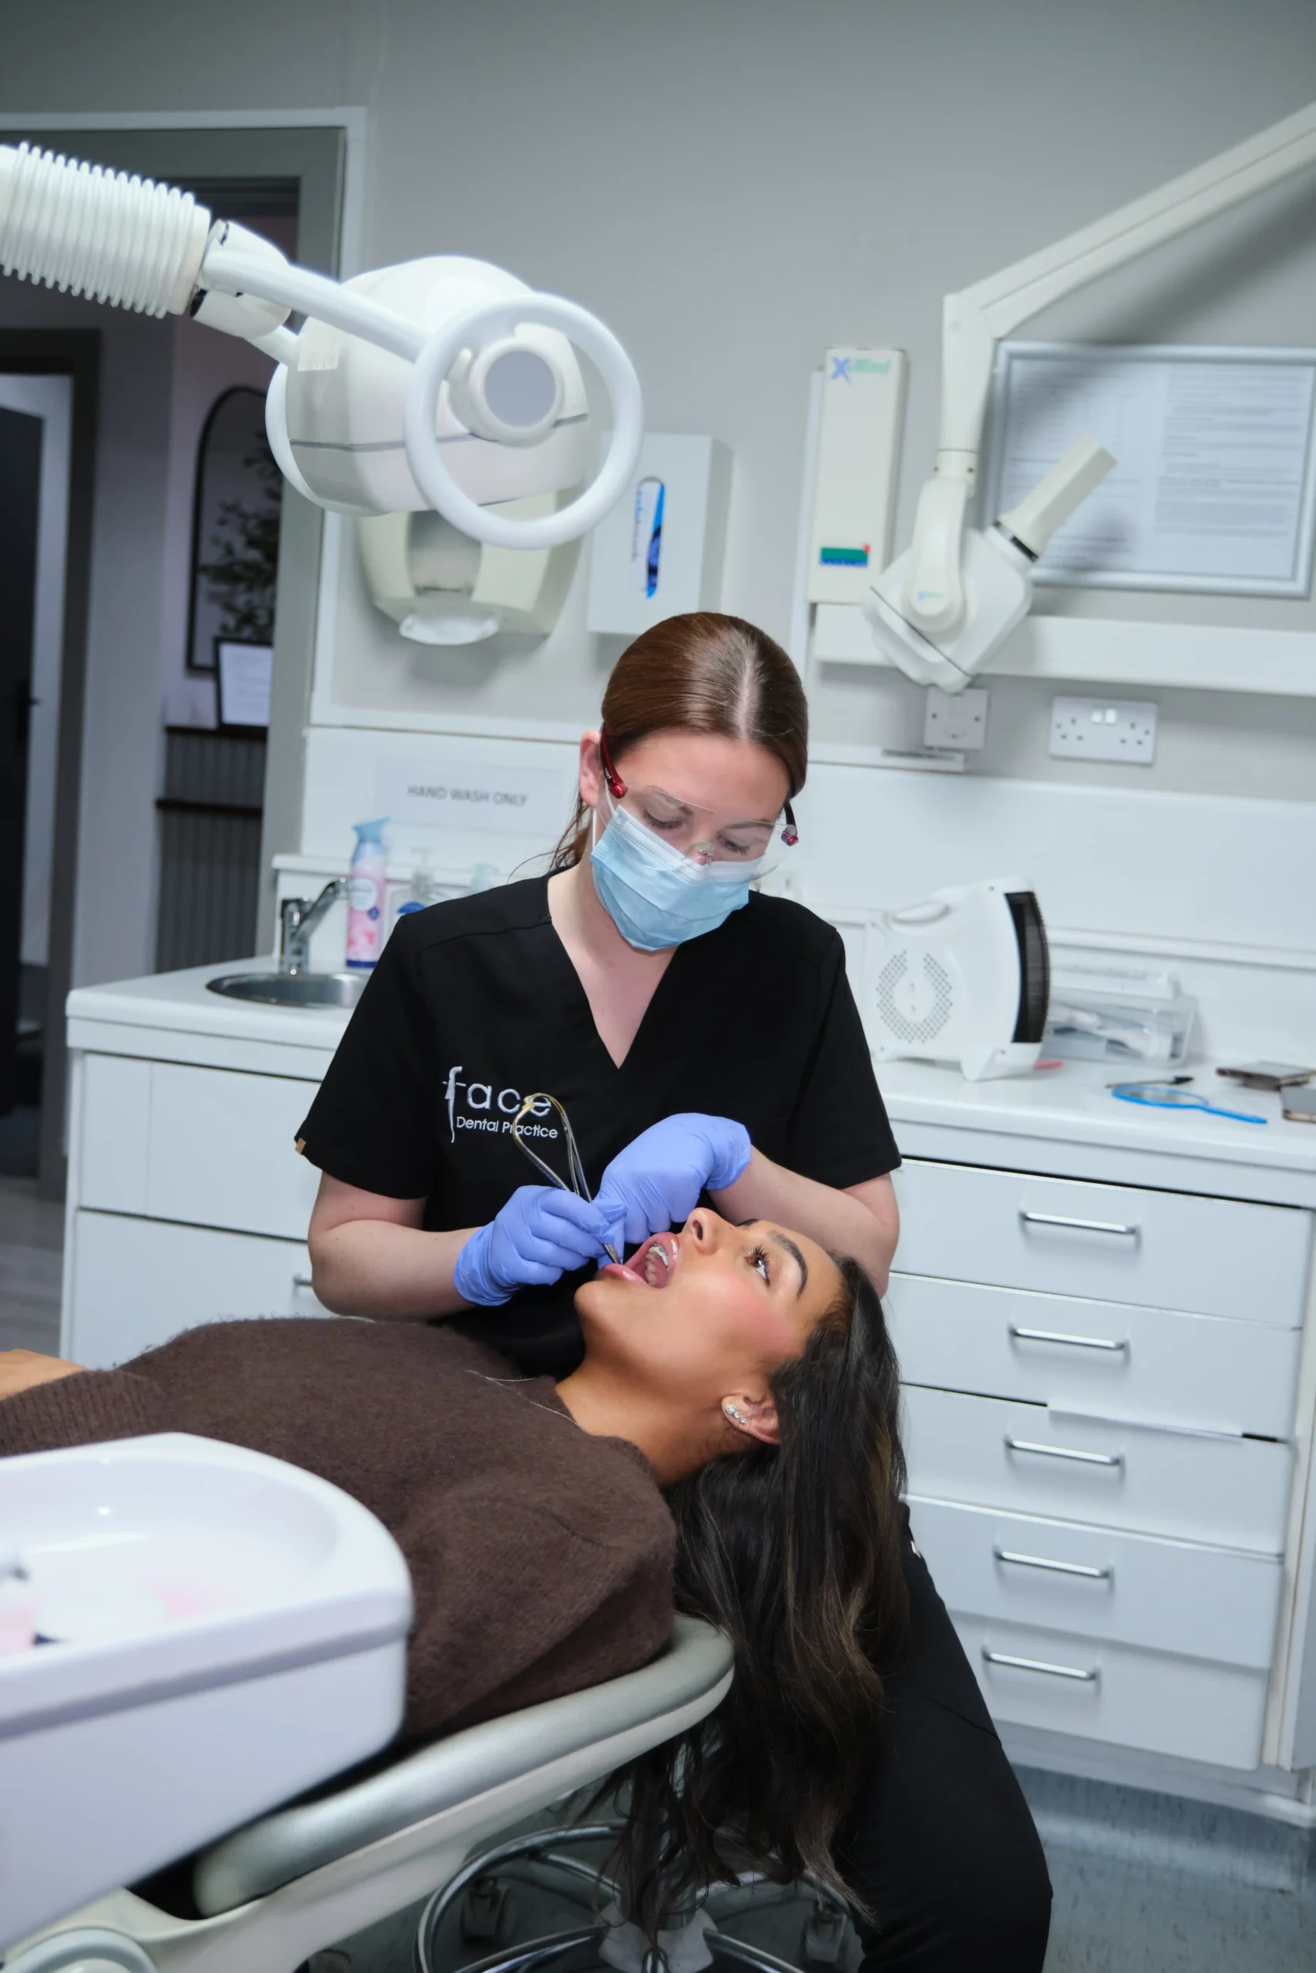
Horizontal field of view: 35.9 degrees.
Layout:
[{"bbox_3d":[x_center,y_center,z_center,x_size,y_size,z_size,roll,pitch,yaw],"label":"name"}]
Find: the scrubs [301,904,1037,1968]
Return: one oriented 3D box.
[{"bbox_3d":[-0.009,0.415,1.690,0.600,1.000,0.530,4,7,-5],"label":"scrubs"}]

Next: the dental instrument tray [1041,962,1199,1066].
[{"bbox_3d":[0.611,0.032,2.780,0.245,0.126,0.150,6,7,16],"label":"dental instrument tray"}]

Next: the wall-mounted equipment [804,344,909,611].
[{"bbox_3d":[0.287,-0.727,2.924,0.106,0.351,0.088,6,7,16],"label":"wall-mounted equipment"}]

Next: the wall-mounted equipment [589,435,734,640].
[{"bbox_3d":[0.004,-0.659,2.993,0.165,0.284,0.127,6,7,16],"label":"wall-mounted equipment"}]

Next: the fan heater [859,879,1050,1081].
[{"bbox_3d":[0.383,-0.015,2.547,0.217,0.240,0.125,10,9,41],"label":"fan heater"}]

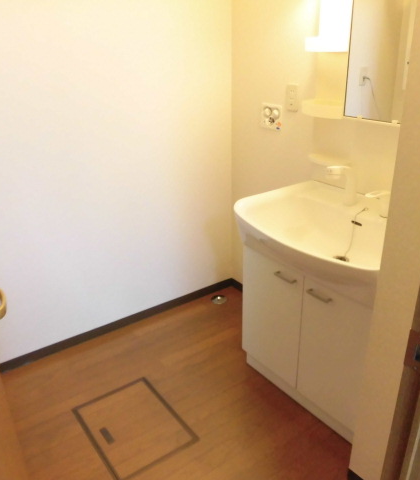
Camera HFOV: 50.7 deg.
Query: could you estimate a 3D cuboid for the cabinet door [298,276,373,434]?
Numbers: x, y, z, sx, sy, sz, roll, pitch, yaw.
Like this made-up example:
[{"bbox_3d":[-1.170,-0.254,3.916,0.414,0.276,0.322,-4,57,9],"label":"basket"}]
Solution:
[{"bbox_3d":[0.480,0.439,1.674,0.022,0.555,0.365,-17,28,-32],"label":"cabinet door"}]

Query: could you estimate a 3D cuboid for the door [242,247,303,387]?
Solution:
[{"bbox_3d":[0.267,0.327,1.946,0.022,0.555,0.365,-17,28,-32],"label":"door"}]

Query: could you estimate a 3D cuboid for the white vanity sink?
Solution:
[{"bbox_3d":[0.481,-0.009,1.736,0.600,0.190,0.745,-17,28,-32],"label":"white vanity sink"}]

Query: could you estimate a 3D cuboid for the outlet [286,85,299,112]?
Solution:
[{"bbox_3d":[0.396,-0.681,2.139,0.014,0.122,0.070,-17,28,-32],"label":"outlet"}]

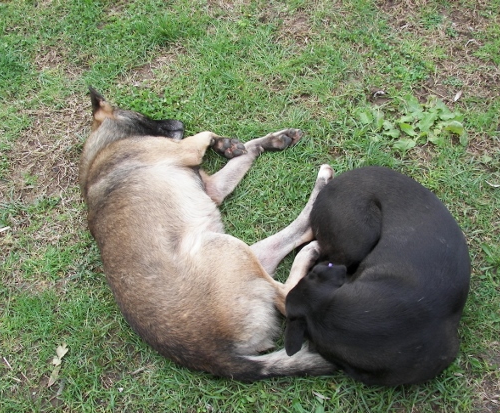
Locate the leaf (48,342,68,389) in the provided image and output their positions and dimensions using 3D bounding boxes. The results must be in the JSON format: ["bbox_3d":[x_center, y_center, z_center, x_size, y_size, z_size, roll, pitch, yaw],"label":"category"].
[{"bbox_3d":[-0.418,0.342,1.680,0.024,0.012,0.103,13,56,9],"label":"leaf"}]

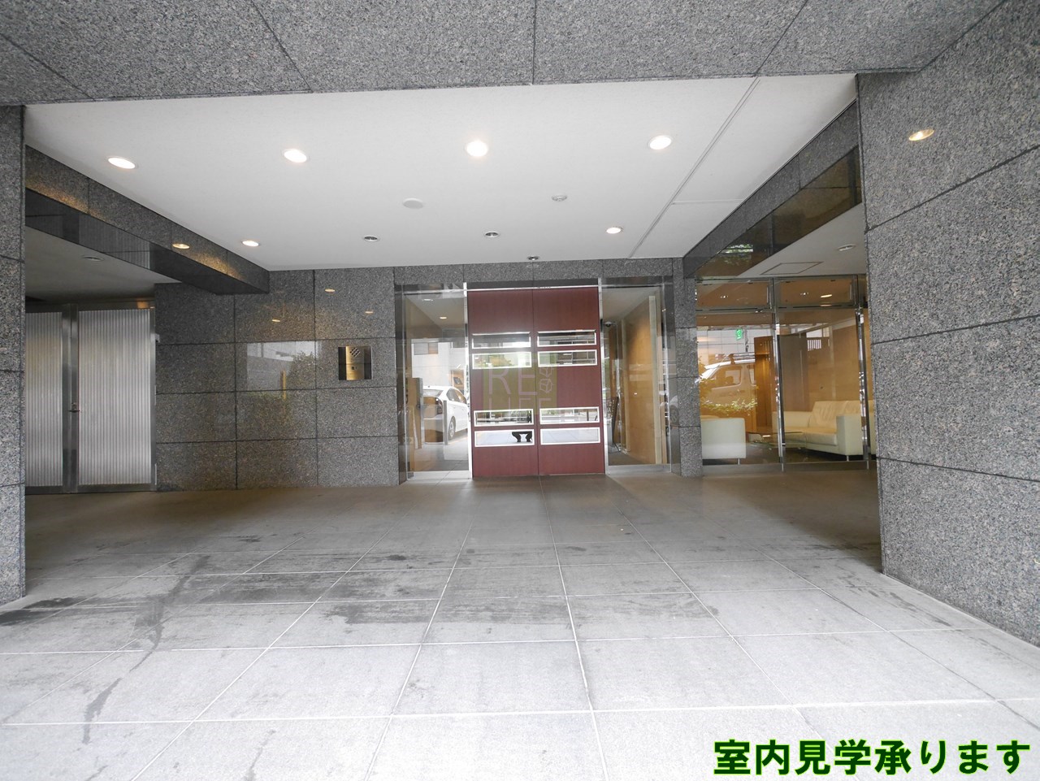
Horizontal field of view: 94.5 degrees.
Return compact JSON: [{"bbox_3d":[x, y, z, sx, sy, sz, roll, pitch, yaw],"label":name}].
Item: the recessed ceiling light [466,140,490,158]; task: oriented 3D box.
[{"bbox_3d":[-0.280,-1.589,3.148,0.150,0.040,0.150,-2,-1,0],"label":"recessed ceiling light"}]

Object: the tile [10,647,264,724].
[{"bbox_3d":[-1.292,1.024,1.673,0.604,0.020,0.431,-2,-1,0],"label":"tile"}]

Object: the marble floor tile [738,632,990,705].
[{"bbox_3d":[1.124,0.955,1.660,0.604,0.020,0.431,-2,-1,0],"label":"marble floor tile"}]

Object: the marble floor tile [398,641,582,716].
[{"bbox_3d":[-0.084,0.989,1.667,0.604,0.020,0.431,-2,-1,0],"label":"marble floor tile"}]

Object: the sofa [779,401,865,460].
[{"bbox_3d":[4.679,0.577,7.169,0.850,0.806,1.832,-2,-1,0],"label":"sofa"}]

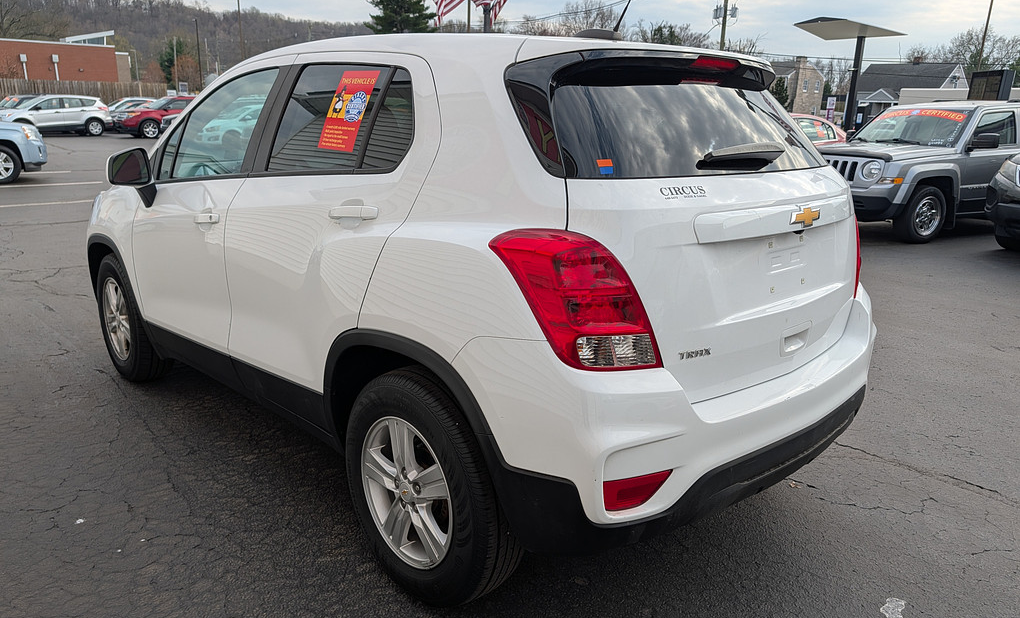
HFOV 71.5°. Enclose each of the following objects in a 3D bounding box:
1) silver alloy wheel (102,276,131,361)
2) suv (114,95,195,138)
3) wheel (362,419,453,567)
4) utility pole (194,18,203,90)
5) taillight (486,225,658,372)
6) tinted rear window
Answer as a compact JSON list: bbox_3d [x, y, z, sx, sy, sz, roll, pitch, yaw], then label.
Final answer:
[{"bbox_3d":[-2.065,0.043,3.858,0.160,0.440,0.440,-13,20,-44],"label":"silver alloy wheel"},{"bbox_3d":[-14.929,-8.607,31.539,2.000,1.790,5.000,15,20,40],"label":"suv"},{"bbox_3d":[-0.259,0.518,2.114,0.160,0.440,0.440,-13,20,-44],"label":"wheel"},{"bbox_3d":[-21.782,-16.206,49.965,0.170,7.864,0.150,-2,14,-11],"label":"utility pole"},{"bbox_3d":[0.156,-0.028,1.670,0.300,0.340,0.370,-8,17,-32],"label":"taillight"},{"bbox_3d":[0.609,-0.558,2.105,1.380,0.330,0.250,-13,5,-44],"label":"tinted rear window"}]

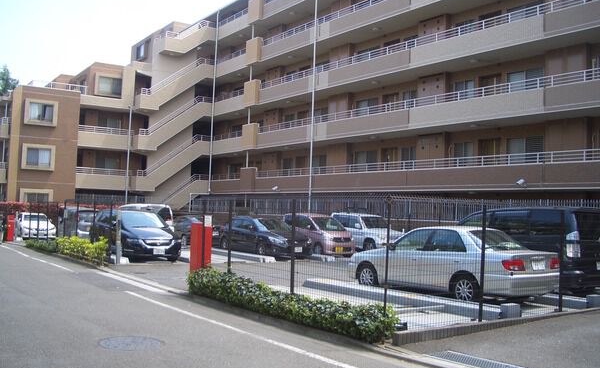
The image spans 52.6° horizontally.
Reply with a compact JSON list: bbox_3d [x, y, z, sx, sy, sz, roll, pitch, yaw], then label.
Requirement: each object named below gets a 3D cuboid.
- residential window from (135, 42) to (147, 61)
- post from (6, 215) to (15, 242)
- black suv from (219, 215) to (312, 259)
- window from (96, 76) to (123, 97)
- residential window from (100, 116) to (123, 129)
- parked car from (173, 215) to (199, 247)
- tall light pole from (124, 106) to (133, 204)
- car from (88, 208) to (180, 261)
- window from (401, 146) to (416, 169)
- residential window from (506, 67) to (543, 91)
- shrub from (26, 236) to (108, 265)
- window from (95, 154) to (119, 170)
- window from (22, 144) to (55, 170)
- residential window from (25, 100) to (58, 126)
[{"bbox_3d":[-14.070,-11.624,53.632,0.150,1.500,1.900,4,-3,-36],"label":"residential window"},{"bbox_3d":[-13.113,2.017,27.500,0.310,1.170,0.290,4,-3,-36],"label":"post"},{"bbox_3d":[-1.441,1.982,23.130,1.750,1.470,4.400,4,-3,-35],"label":"black suv"},{"bbox_3d":[-13.188,-6.729,42.000,1.750,1.350,0.150,4,-3,-32],"label":"window"},{"bbox_3d":[-14.186,-4.434,45.405,1.650,1.100,0.130,4,-3,-31],"label":"residential window"},{"bbox_3d":[-5.288,2.219,28.737,1.700,1.430,4.450,4,-3,-36],"label":"parked car"},{"bbox_3d":[-9.271,-0.699,32.820,0.350,7.210,0.250,4,-4,-37],"label":"tall light pole"},{"bbox_3d":[-5.357,1.625,19.693,1.800,1.550,4.760,4,-3,-34],"label":"car"},{"bbox_3d":[5.561,-1.307,31.002,0.130,1.150,1.060,4,-3,-36],"label":"window"},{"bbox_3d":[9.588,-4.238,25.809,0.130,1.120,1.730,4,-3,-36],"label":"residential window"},{"bbox_3d":[-7.419,1.892,19.252,0.650,0.700,6.900,4,-4,-38],"label":"shrub"},{"bbox_3d":[-13.789,-1.534,43.300,1.650,1.150,0.120,4,-3,-32],"label":"window"},{"bbox_3d":[-17.204,-1.711,39.953,2.000,1.670,0.250,4,-3,-31],"label":"window"},{"bbox_3d":[-17.085,-4.665,40.103,2.000,1.670,0.250,4,-3,-31],"label":"residential window"}]

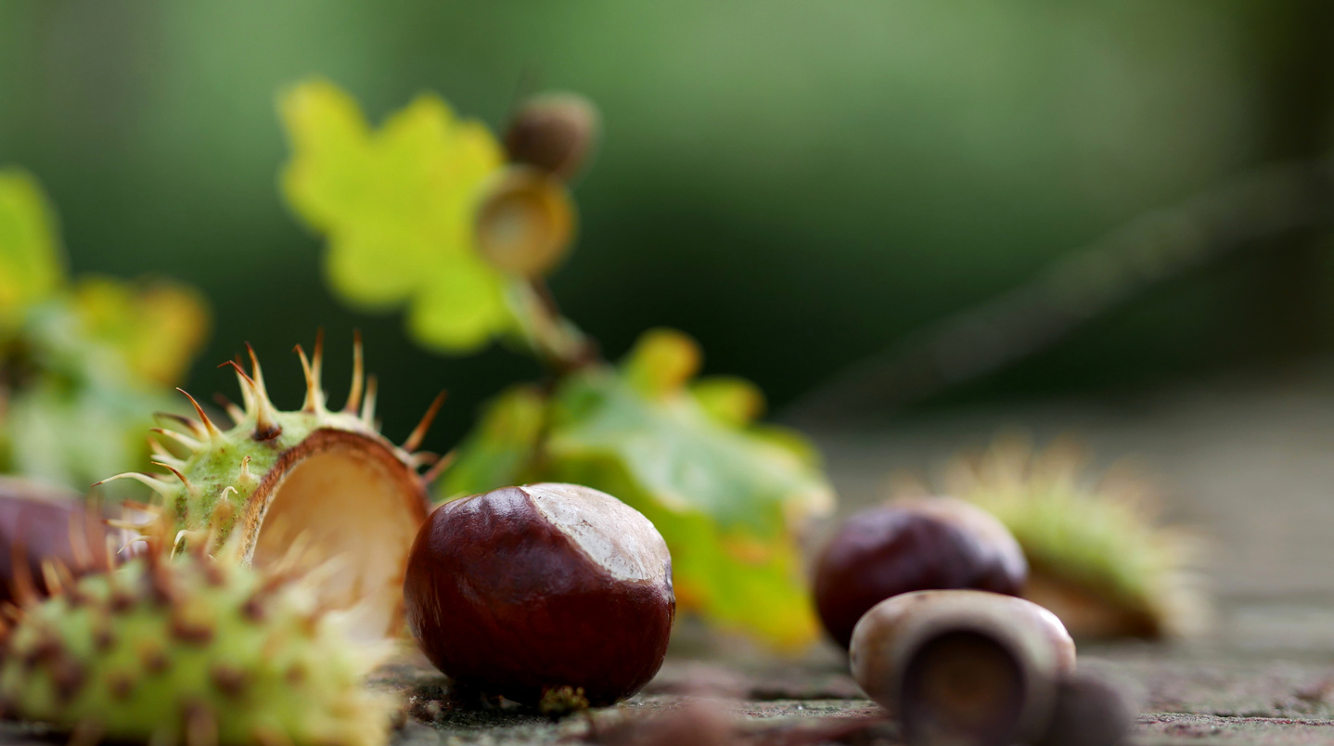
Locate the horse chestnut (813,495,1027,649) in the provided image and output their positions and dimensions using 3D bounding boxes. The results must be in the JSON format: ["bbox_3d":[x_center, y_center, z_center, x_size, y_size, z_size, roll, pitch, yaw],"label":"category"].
[{"bbox_3d":[0.036,0.029,0.488,0.030,0.025,0.028,0,0,0],"label":"horse chestnut"}]

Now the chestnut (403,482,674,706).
[{"bbox_3d":[-0.016,0.028,0.437,0.034,0.028,0.030,0,0,0],"label":"chestnut"}]

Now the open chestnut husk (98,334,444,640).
[{"bbox_3d":[-0.051,0.018,0.447,0.043,0.045,0.034,0,1,-41],"label":"open chestnut husk"}]

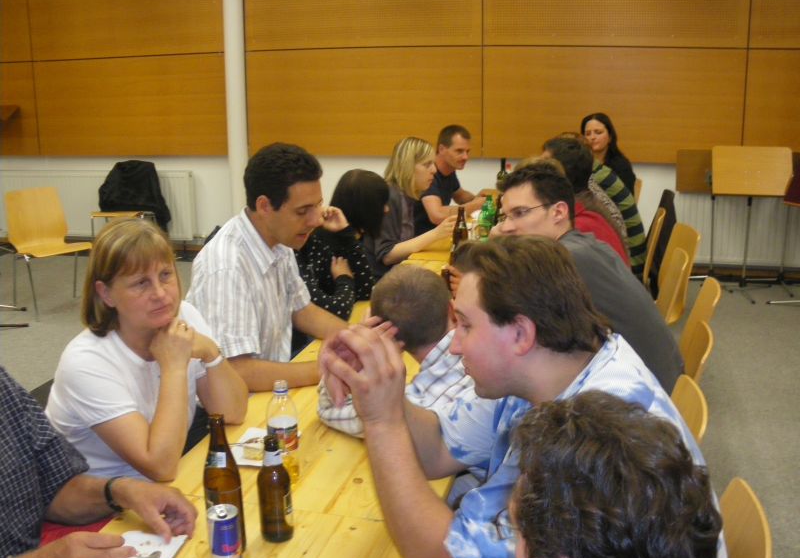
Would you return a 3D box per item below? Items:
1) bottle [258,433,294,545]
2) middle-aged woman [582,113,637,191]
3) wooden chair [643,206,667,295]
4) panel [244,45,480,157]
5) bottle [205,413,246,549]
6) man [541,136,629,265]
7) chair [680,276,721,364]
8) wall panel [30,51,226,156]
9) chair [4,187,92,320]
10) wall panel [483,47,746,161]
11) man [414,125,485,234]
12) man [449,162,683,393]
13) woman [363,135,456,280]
[{"bbox_3d":[-0.228,0.381,1.535,0.060,0.205,0.060,0,13,0],"label":"bottle"},{"bbox_3d":[1.158,-0.385,5.333,0.700,1.290,0.480,-5,14,-17],"label":"middle-aged woman"},{"bbox_3d":[1.314,-0.081,5.115,0.520,0.800,0.470,3,14,12],"label":"wooden chair"},{"bbox_3d":[-0.306,-1.374,6.462,1.870,0.830,0.050,3,14,12],"label":"panel"},{"bbox_3d":[-0.315,0.363,1.491,0.068,0.260,0.068,3,14,14],"label":"bottle"},{"bbox_3d":[0.785,-0.005,3.876,0.750,1.280,0.500,6,15,24],"label":"man"},{"bbox_3d":[0.965,0.393,3.290,0.520,0.820,0.480,3,14,14],"label":"chair"},{"bbox_3d":[-2.432,-1.584,7.594,2.050,0.910,0.050,3,14,14],"label":"wall panel"},{"bbox_3d":[-2.386,-0.196,5.725,0.470,0.820,0.540,-11,17,-35],"label":"chair"},{"bbox_3d":[1.685,-1.370,6.552,2.080,0.910,0.050,3,14,14],"label":"wall panel"},{"bbox_3d":[0.256,-0.254,4.844,0.760,1.280,0.520,4,14,17],"label":"man"},{"bbox_3d":[0.493,0.316,2.529,0.760,1.300,0.530,3,15,12],"label":"man"},{"bbox_3d":[0.018,-0.015,3.947,0.700,1.270,0.480,1,14,7],"label":"woman"}]

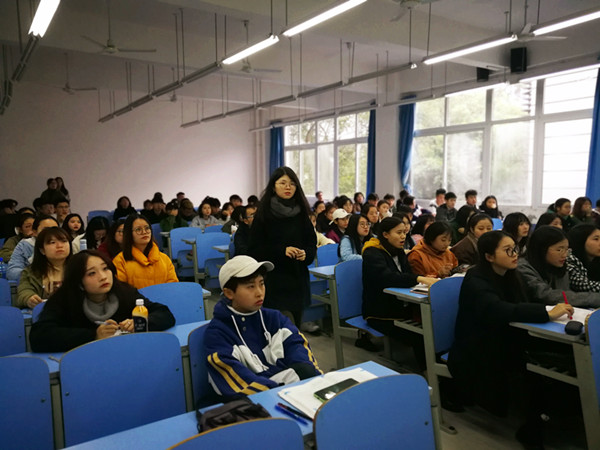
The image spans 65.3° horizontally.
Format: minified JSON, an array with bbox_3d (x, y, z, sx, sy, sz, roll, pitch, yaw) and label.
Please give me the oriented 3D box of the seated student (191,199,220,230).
[{"bbox_3d":[-1.474,0.227,7.492,0.500,1.180,0.700,-4,7,-35],"label":"seated student"}]

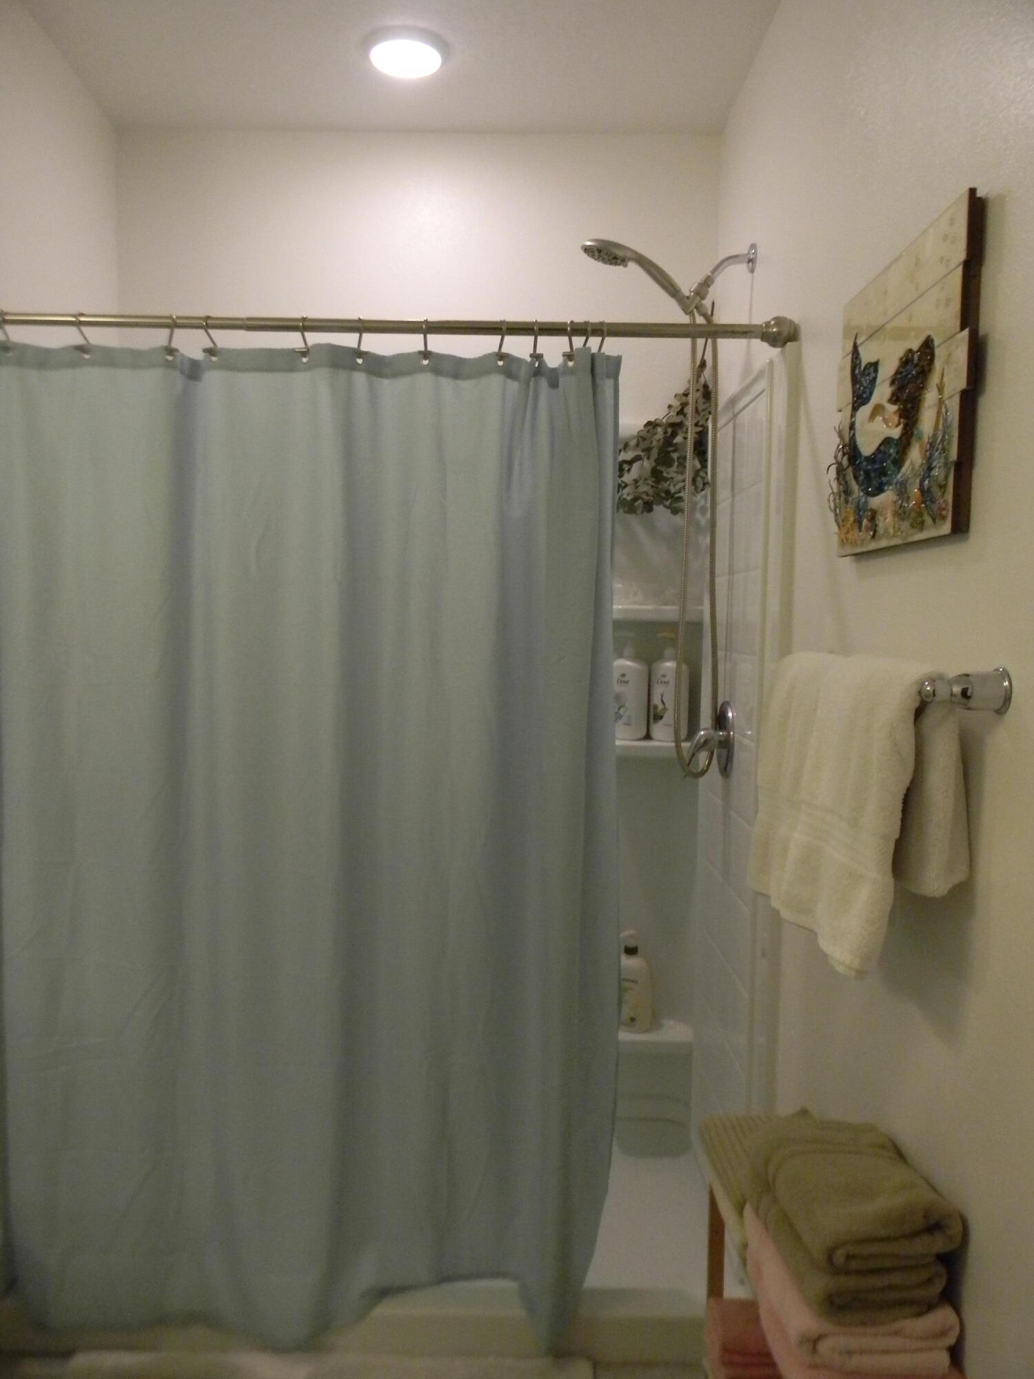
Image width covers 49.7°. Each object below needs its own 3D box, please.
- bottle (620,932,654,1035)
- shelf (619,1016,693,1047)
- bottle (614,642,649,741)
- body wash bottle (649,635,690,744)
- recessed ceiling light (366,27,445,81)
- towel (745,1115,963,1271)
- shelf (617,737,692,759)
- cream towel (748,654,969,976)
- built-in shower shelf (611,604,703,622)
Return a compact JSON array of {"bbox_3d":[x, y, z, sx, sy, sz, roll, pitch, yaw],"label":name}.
[{"bbox_3d":[0.298,0.745,2.871,0.103,0.258,0.066,3,4,24],"label":"bottle"},{"bbox_3d":[0.329,0.890,2.870,0.225,0.034,0.115,1,4,-1],"label":"shelf"},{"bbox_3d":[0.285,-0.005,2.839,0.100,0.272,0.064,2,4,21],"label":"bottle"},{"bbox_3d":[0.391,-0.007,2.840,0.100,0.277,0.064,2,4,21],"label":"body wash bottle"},{"bbox_3d":[-0.236,-1.350,2.374,0.178,0.032,0.178,1,4,-1],"label":"recessed ceiling light"},{"bbox_3d":[0.391,0.582,1.309,0.175,0.078,0.235,1,4,-1],"label":"towel"},{"bbox_3d":[0.332,0.149,2.824,0.235,0.034,0.115,1,4,-1],"label":"shelf"},{"bbox_3d":[0.425,0.138,1.482,0.105,0.360,0.555,1,4,-1],"label":"cream towel"},{"bbox_3d":[0.338,-0.192,2.803,0.240,0.035,0.115,1,4,-1],"label":"built-in shower shelf"}]

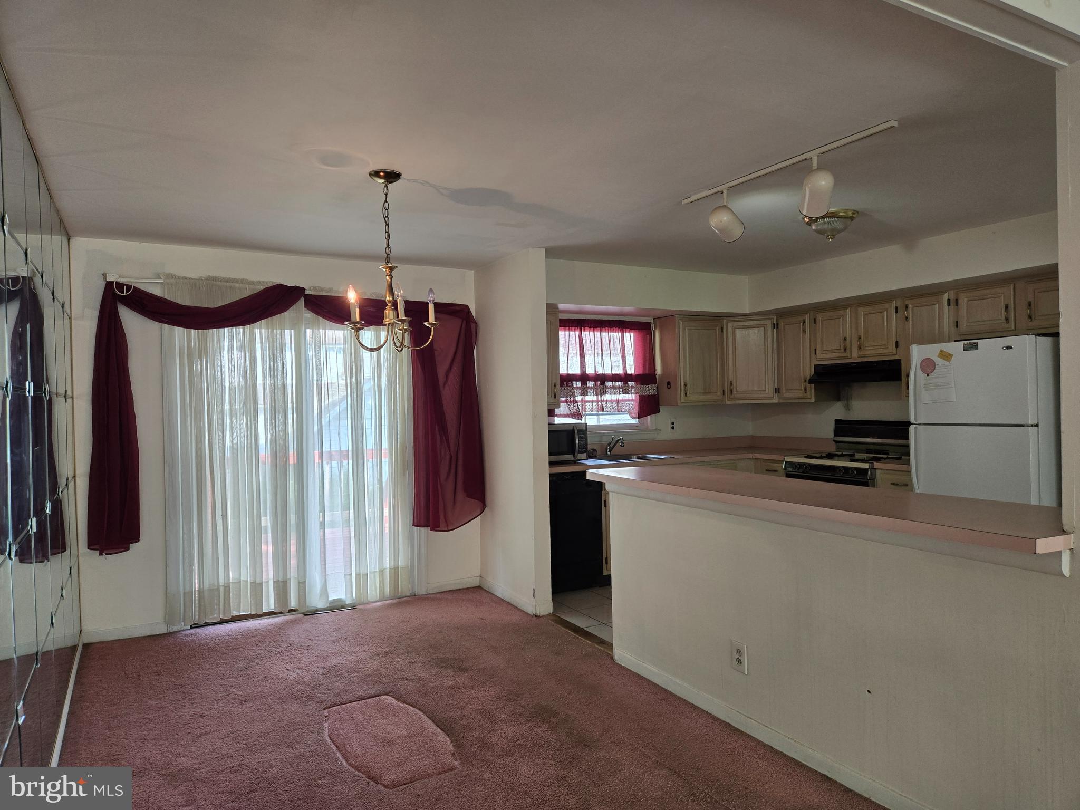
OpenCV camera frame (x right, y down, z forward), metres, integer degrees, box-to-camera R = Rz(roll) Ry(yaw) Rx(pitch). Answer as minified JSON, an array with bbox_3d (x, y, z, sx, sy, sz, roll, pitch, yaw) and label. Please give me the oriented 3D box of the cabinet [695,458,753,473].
[{"bbox_3d":[1.357,0.902,6.214,0.680,0.880,0.610,-1,1,-29],"label":"cabinet"}]

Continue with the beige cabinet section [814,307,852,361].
[{"bbox_3d":[2.472,-0.573,5.847,0.317,0.416,0.357,-2,1,-30],"label":"beige cabinet section"}]

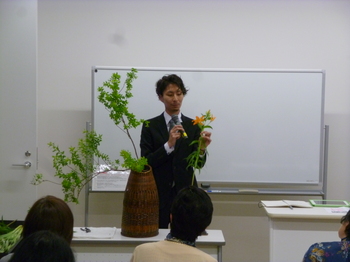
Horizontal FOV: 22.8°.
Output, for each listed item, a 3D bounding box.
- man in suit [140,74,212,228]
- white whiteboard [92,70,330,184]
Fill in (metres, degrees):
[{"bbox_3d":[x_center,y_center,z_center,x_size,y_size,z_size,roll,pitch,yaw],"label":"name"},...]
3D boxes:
[{"bbox_3d":[0.000,0.475,6.010,0.510,1.740,0.450,1,3,-4],"label":"man in suit"},{"bbox_3d":[0.264,-0.038,6.800,1.810,0.905,0.050,1,3,0],"label":"white whiteboard"}]

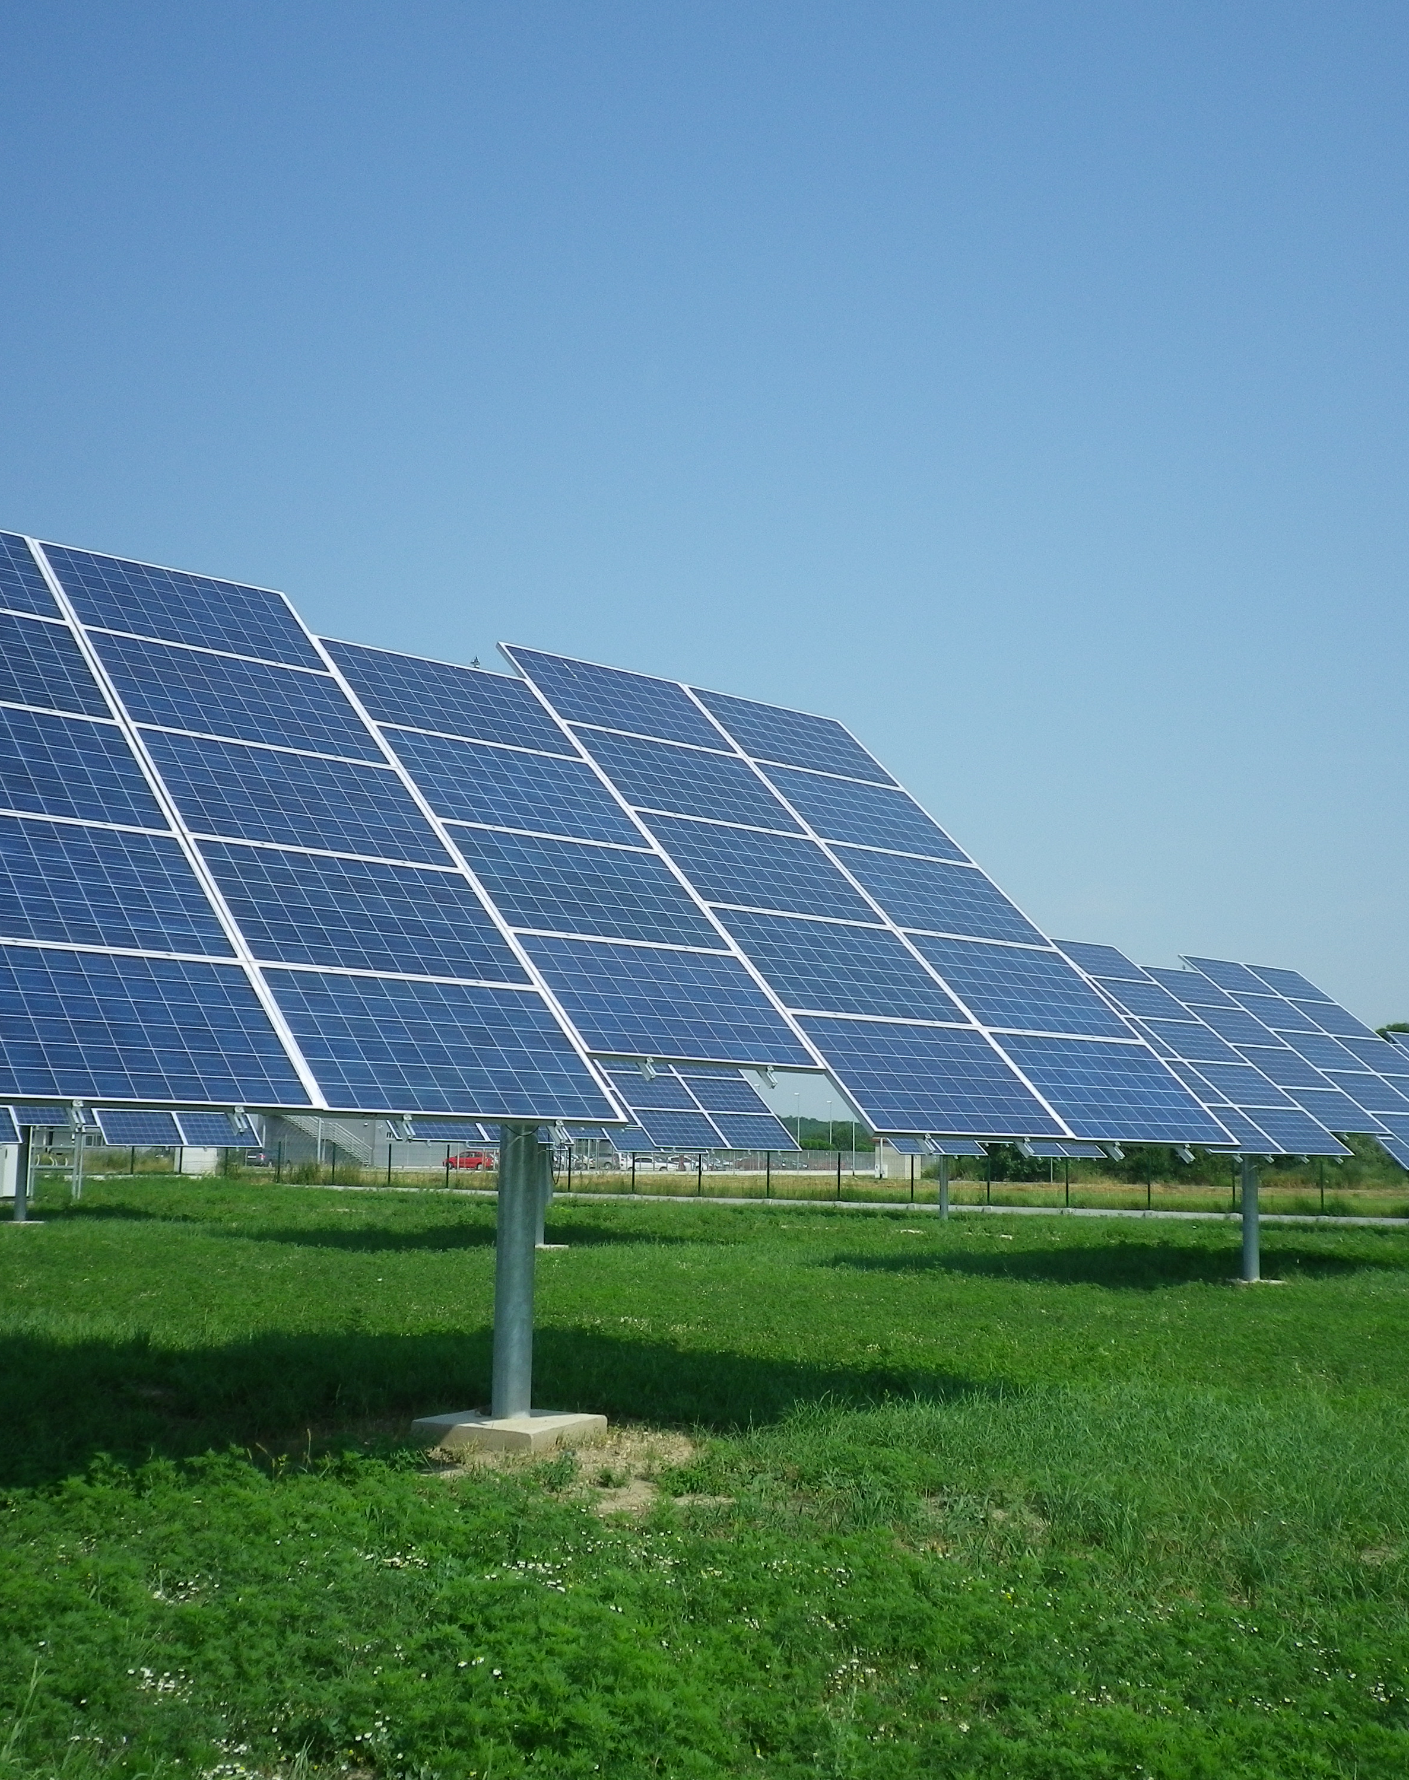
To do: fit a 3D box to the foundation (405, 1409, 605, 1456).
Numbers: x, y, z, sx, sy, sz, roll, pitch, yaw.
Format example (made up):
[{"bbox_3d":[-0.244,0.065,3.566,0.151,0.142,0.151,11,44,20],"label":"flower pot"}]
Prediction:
[{"bbox_3d":[-1.107,3.068,10.945,0.820,0.140,0.830,-3,-9,28],"label":"foundation"}]

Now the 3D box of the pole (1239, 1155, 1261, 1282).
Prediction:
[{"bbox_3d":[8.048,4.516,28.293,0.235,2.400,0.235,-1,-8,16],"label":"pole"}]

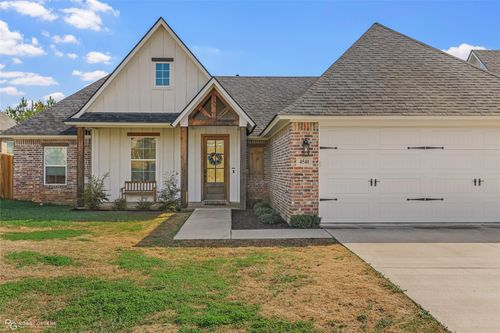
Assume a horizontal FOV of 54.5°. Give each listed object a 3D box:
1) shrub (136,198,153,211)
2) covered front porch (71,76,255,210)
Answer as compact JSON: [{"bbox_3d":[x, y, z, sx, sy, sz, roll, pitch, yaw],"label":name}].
[{"bbox_3d":[-3.540,1.270,16.300,0.540,0.420,0.520,0,0,-2],"label":"shrub"},{"bbox_3d":[-3.020,-0.745,17.450,6.300,4.370,2.500,0,0,-2],"label":"covered front porch"}]

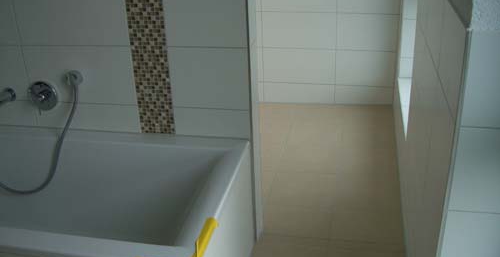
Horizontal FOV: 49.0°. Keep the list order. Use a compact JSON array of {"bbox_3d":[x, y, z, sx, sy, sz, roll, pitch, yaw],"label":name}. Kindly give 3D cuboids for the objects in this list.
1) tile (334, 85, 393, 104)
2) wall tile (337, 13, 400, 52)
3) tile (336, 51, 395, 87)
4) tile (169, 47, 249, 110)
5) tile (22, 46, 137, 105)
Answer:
[{"bbox_3d":[0.954,-0.274,4.579,0.486,0.170,0.012,3,23,13],"label":"tile"},{"bbox_3d":[0.934,-0.768,4.377,0.486,0.300,0.012,3,23,13],"label":"wall tile"},{"bbox_3d":[0.945,-0.491,4.490,0.486,0.300,0.012,3,23,13],"label":"tile"},{"bbox_3d":[-0.191,-0.235,2.608,0.397,0.300,0.012,3,23,13],"label":"tile"},{"bbox_3d":[-0.851,-0.269,2.756,0.596,0.300,0.012,3,23,13],"label":"tile"}]

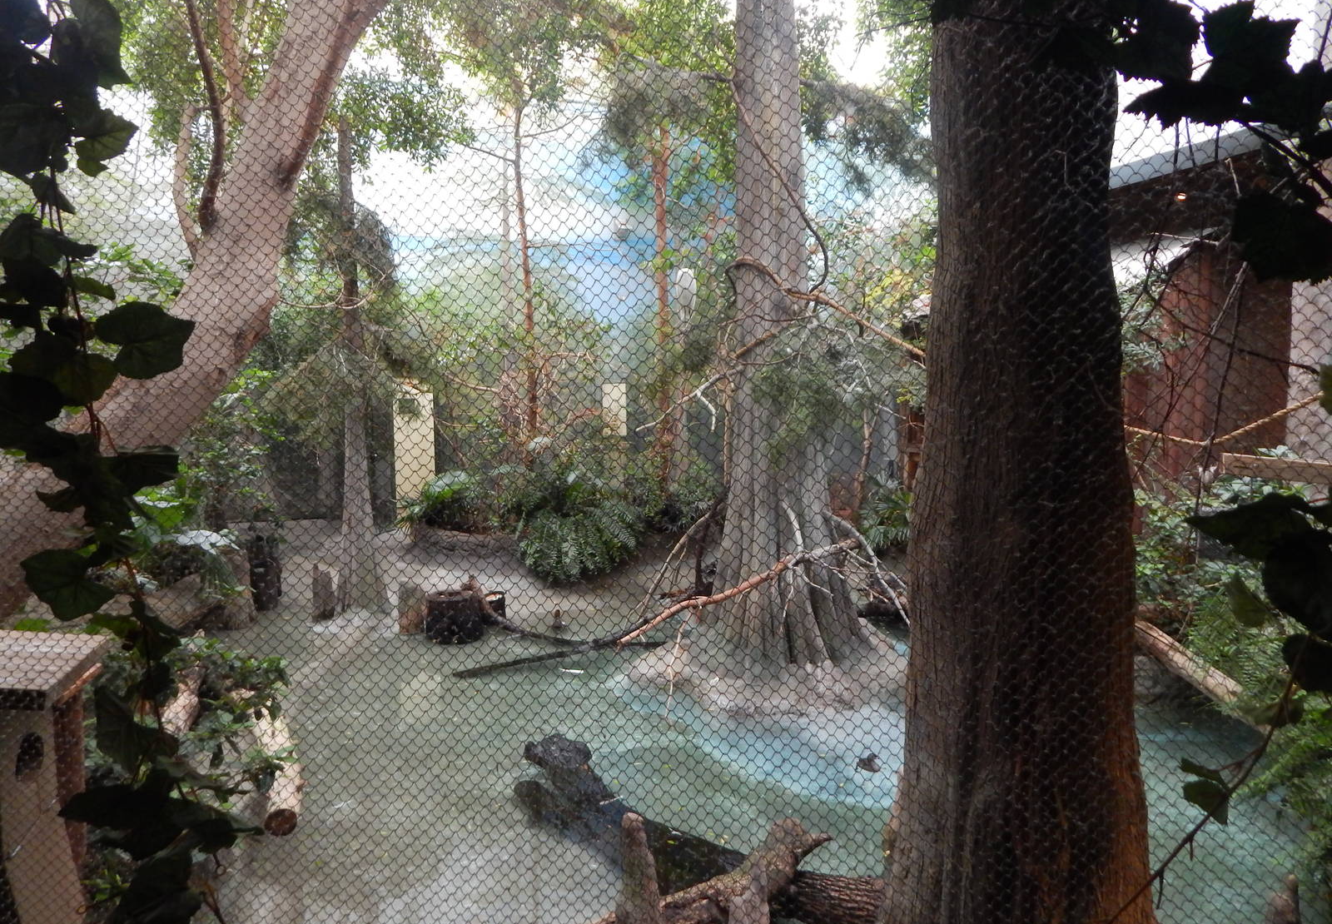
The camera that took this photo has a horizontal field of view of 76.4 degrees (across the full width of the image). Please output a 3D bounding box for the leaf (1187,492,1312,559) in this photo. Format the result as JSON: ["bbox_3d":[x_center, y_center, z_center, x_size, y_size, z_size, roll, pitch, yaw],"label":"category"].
[{"bbox_3d":[0.565,0.061,0.820,0.121,0.066,0.050,0,3,0],"label":"leaf"}]

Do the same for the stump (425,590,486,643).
[{"bbox_3d":[-2.352,1.722,9.471,0.643,0.438,0.643,0,3,0],"label":"stump"}]

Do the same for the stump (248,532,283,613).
[{"bbox_3d":[-5.078,1.396,10.741,0.352,0.939,0.352,0,3,0],"label":"stump"}]

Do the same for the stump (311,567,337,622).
[{"bbox_3d":[-4.134,1.592,10.263,0.274,0.604,0.274,0,3,0],"label":"stump"}]

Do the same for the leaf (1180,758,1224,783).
[{"bbox_3d":[0.557,0.321,0.880,0.046,0.026,0.030,0,3,0],"label":"leaf"}]

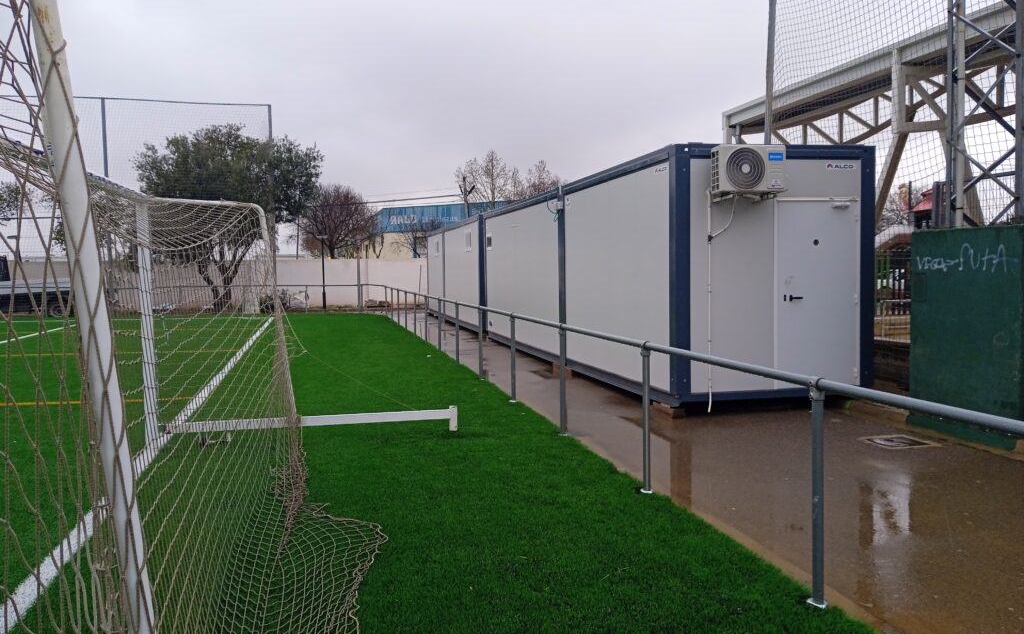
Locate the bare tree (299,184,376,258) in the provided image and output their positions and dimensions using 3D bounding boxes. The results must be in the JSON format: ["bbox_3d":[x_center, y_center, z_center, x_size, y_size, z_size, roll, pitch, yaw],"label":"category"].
[{"bbox_3d":[-9.482,-3.922,44.500,4.300,6.500,4.300,-2,3,-13],"label":"bare tree"}]

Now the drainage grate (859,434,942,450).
[{"bbox_3d":[3.595,1.179,7.710,0.480,0.040,0.480,-2,3,-13],"label":"drainage grate"}]

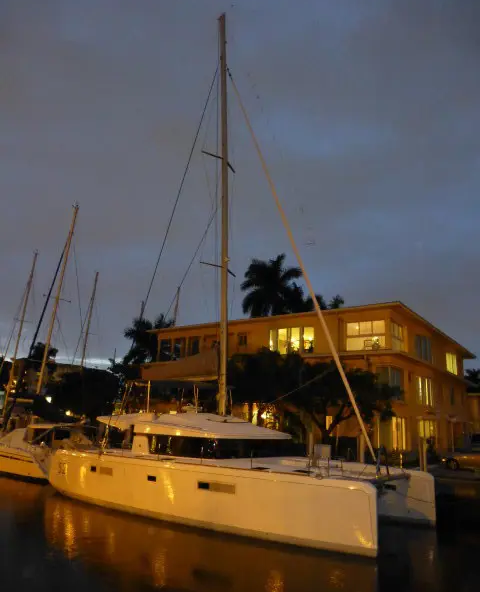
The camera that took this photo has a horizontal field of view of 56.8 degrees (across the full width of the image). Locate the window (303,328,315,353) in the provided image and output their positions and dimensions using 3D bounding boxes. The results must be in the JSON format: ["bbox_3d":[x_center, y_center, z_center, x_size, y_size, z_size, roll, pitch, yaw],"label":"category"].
[{"bbox_3d":[4.656,2.954,29.959,0.777,1.738,0.150,-9,-18,35],"label":"window"}]

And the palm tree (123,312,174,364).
[{"bbox_3d":[-9.298,7.352,41.992,4.744,11.879,4.744,2,-15,0],"label":"palm tree"}]

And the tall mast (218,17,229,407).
[{"bbox_3d":[-0.887,-5.784,23.436,0.320,23.277,0.280,-12,-19,34],"label":"tall mast"}]

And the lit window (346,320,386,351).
[{"bbox_3d":[7.878,2.465,27.656,2.490,1.920,0.150,-9,-18,35],"label":"lit window"}]

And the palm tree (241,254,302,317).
[{"bbox_3d":[3.022,4.851,45.199,6.549,19.293,6.549,2,-15,0],"label":"palm tree"}]

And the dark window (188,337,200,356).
[{"bbox_3d":[-3.686,4.132,35.948,1.308,1.725,0.150,-9,-18,35],"label":"dark window"}]

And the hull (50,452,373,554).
[{"bbox_3d":[-2.188,7.674,17.752,15.500,2.200,2.300,-9,-18,35],"label":"hull"}]

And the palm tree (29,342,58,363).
[{"bbox_3d":[-27.033,11.681,59.142,3.716,11.051,3.716,2,-15,0],"label":"palm tree"}]

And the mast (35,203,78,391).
[{"bbox_3d":[-11.719,0.462,28.353,0.200,13.842,0.200,-7,-20,35],"label":"mast"}]

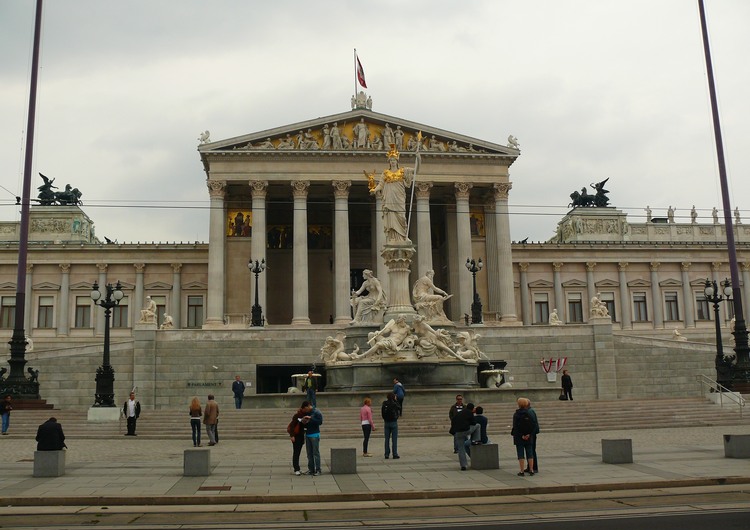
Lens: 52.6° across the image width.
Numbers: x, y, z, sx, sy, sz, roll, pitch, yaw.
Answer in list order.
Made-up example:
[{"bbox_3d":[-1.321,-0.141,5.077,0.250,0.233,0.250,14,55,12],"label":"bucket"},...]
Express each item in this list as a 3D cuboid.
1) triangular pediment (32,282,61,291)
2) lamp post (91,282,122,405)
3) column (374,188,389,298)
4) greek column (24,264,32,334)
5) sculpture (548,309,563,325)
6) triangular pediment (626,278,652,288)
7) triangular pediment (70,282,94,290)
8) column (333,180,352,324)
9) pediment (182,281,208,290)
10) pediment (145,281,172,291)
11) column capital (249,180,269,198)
[{"bbox_3d":[-30.862,2.004,71.319,2.620,0.820,0.500,0,-10,-5],"label":"triangular pediment"},{"bbox_3d":[-10.799,3.196,30.576,1.272,5.090,1.209,0,-10,-6],"label":"lamp post"},{"bbox_3d":[0.872,-1.222,66.602,1.500,12.659,1.500,0,-10,-6],"label":"column"},{"bbox_3d":[-34.232,3.379,74.340,1.000,7.062,1.000,0,-10,-6],"label":"greek column"},{"bbox_3d":[15.606,4.513,65.352,1.200,1.500,0.950,-2,-10,3],"label":"sculpture"},{"bbox_3d":[28.210,1.916,80.949,2.800,1.047,0.500,0,-10,-6],"label":"triangular pediment"},{"bbox_3d":[-27.523,2.012,71.603,2.620,0.820,0.500,0,-10,-5],"label":"triangular pediment"},{"bbox_3d":[-2.571,-0.957,59.969,1.550,11.576,1.550,0,-10,-6],"label":"column"},{"bbox_3d":[-16.051,1.724,67.884,2.417,0.950,0.450,0,-10,-6],"label":"pediment"},{"bbox_3d":[-20.582,1.972,72.204,2.620,0.820,0.500,0,-10,-5],"label":"pediment"},{"bbox_3d":[-10.474,-6.820,68.422,1.620,1.645,1.620,0,-9,-6],"label":"column capital"}]

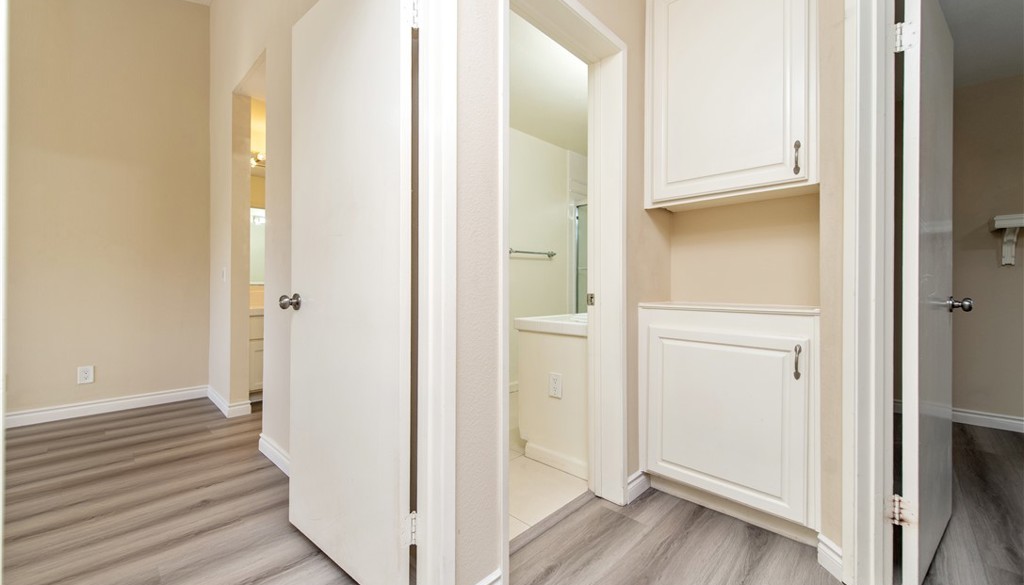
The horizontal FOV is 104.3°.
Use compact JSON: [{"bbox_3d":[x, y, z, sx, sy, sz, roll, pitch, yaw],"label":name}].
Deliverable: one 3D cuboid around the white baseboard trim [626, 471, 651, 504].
[{"bbox_3d":[0.607,0.921,1.904,0.015,0.095,0.217,0,0,44],"label":"white baseboard trim"}]

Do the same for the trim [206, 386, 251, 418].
[{"bbox_3d":[-2.412,0.907,3.372,0.866,0.100,0.150,0,0,44],"label":"trim"}]

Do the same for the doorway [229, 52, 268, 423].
[{"bbox_3d":[-1.773,-0.255,2.744,0.900,2.427,0.139,0,0,44],"label":"doorway"}]

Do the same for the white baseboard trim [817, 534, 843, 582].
[{"bbox_3d":[1.110,0.923,1.380,0.015,0.095,0.100,0,0,-1],"label":"white baseboard trim"}]

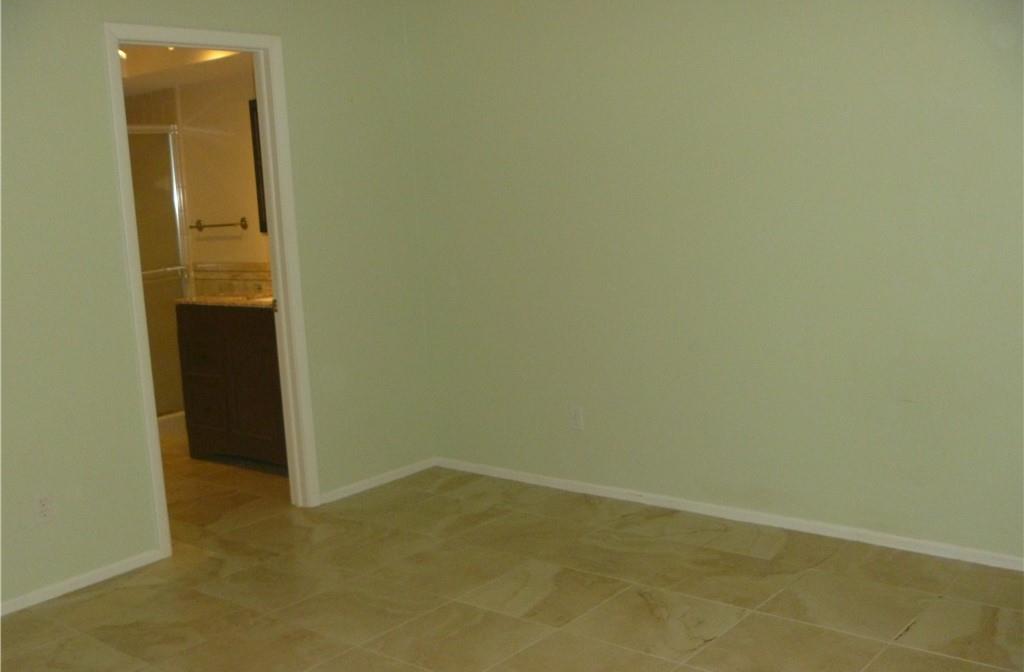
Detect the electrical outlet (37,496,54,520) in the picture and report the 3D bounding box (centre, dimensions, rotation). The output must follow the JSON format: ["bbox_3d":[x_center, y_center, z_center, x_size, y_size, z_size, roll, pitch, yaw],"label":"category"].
[{"bbox_3d":[-1.727,0.640,3.838,0.008,0.114,0.072,4,10,40],"label":"electrical outlet"}]

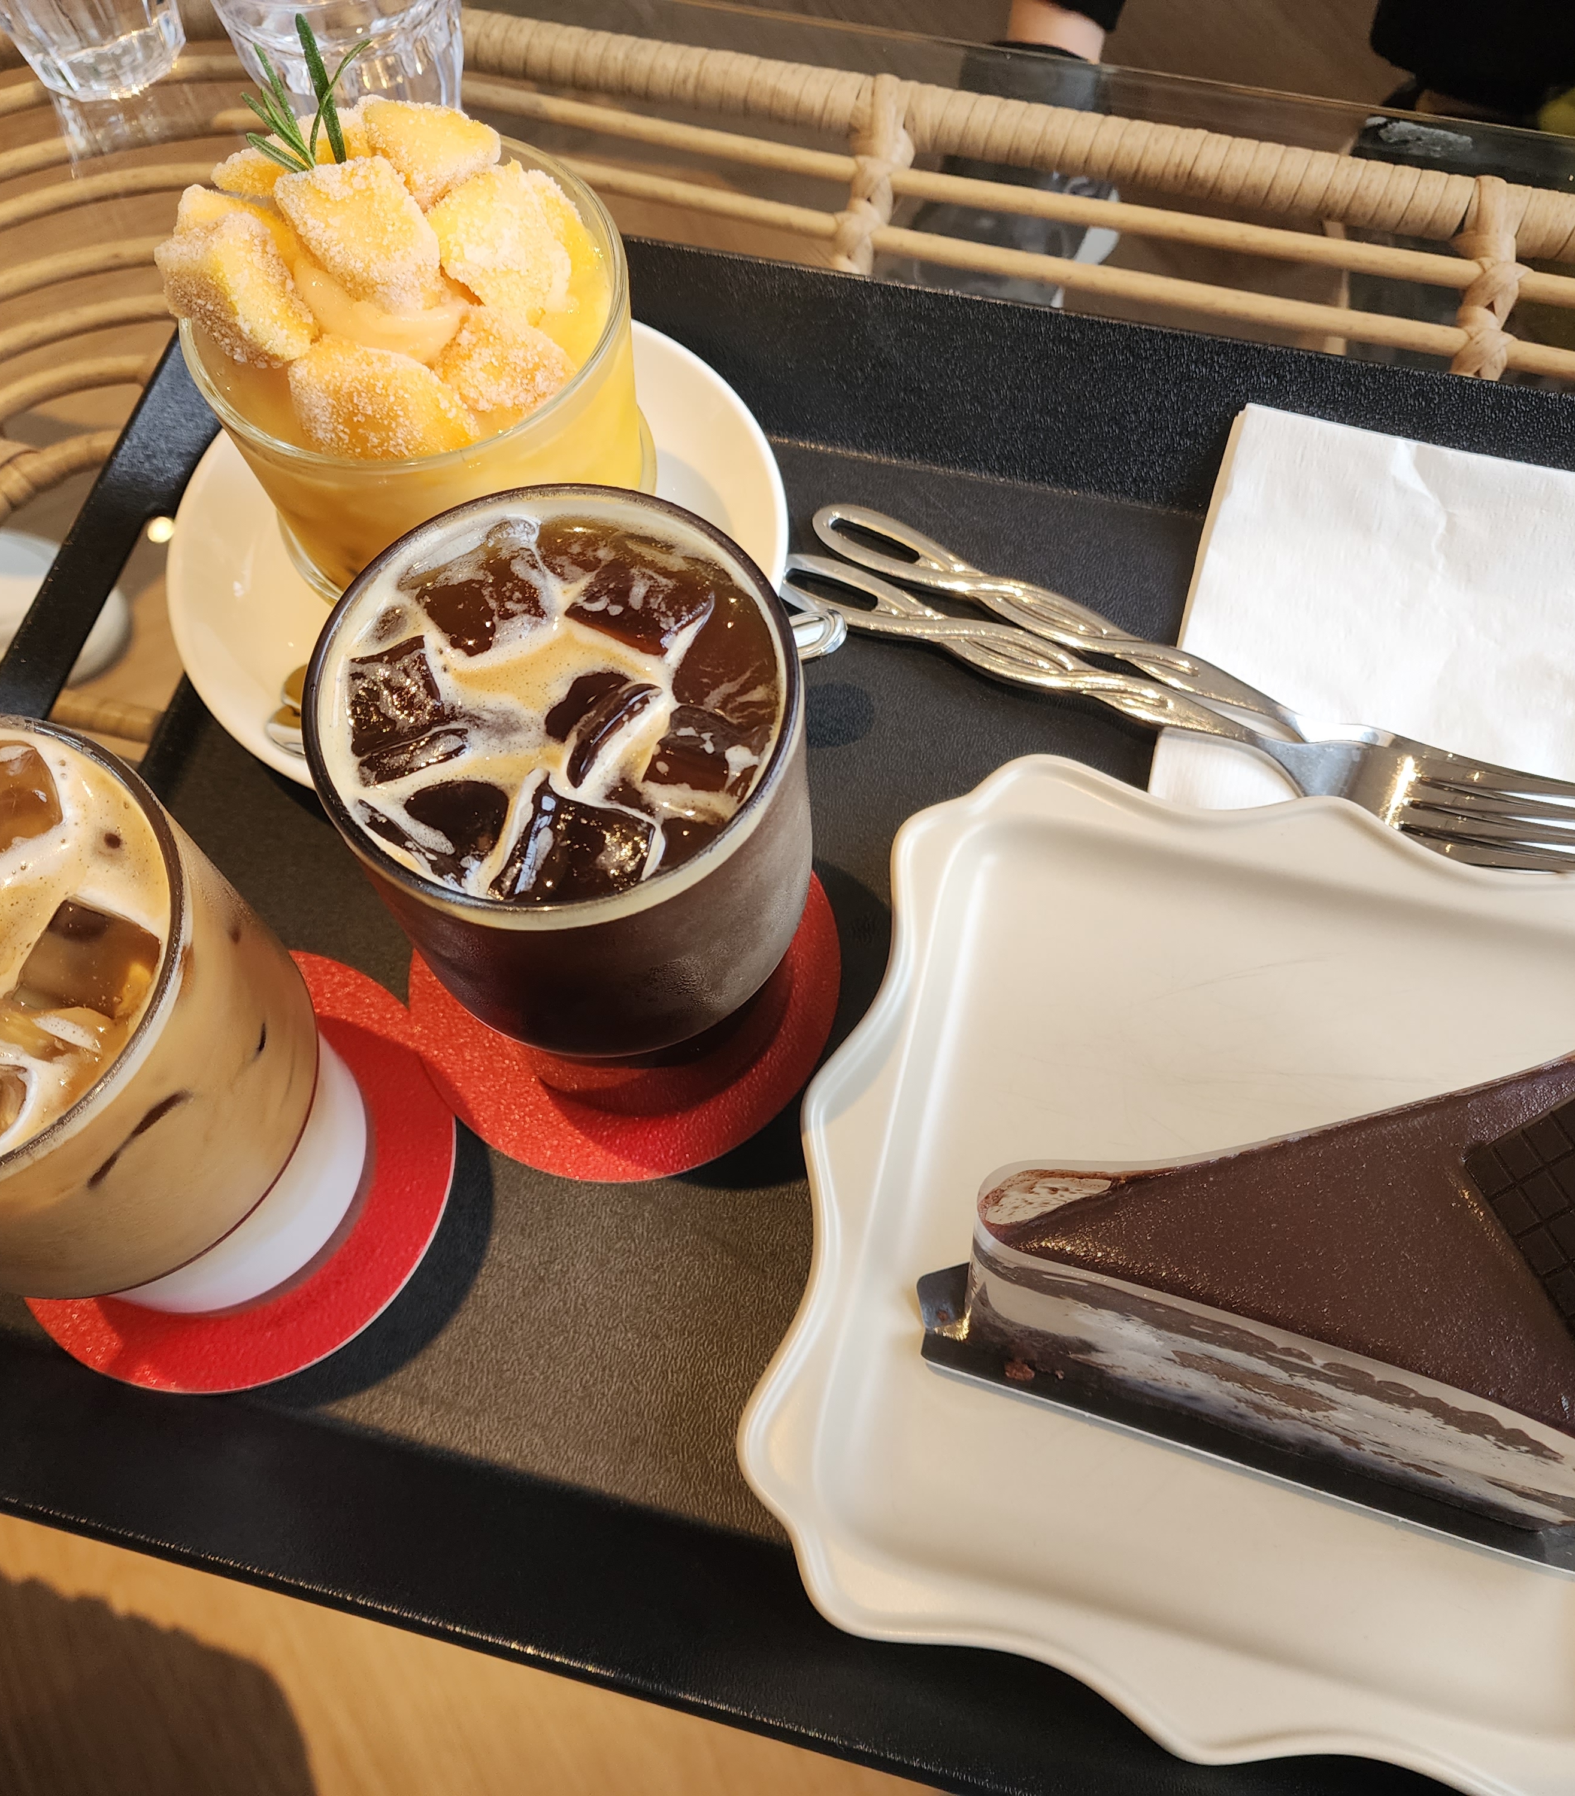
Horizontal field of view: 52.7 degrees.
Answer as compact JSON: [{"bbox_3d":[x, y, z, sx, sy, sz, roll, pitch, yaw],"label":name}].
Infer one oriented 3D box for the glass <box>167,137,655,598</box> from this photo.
[{"bbox_3d":[-0.080,-0.115,0.370,0.095,0.070,0.095,-1,66,1],"label":"glass"}]

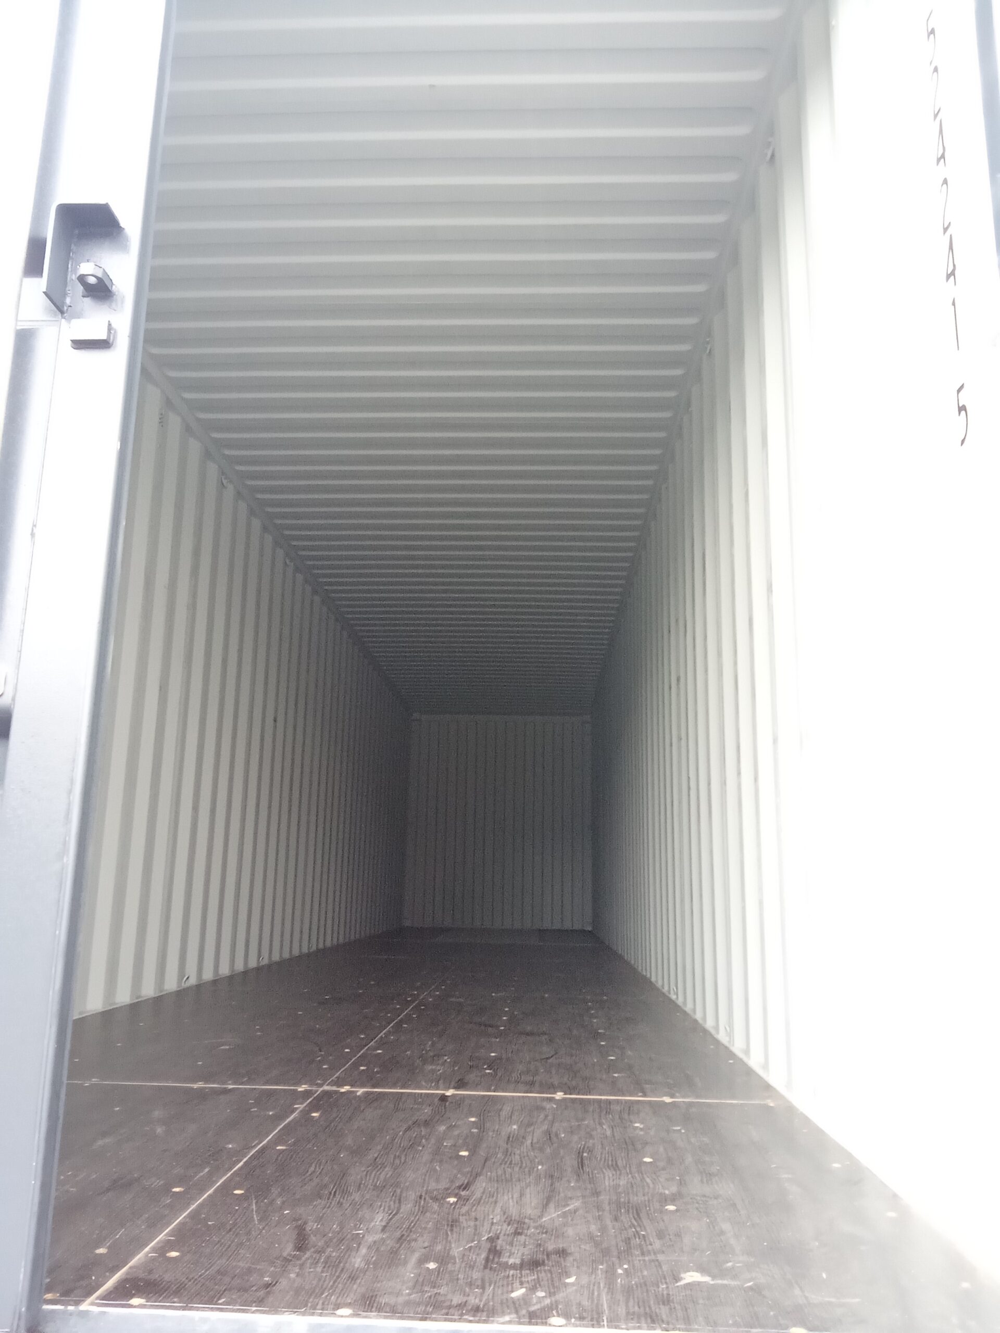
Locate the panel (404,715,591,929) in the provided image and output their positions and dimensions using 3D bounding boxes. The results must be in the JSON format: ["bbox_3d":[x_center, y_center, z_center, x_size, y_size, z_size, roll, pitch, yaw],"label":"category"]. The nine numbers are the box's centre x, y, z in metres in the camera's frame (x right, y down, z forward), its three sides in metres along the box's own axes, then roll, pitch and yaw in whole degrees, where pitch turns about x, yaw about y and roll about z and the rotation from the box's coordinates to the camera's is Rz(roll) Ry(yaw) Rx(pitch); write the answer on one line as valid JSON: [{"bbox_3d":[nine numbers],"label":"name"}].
[{"bbox_3d":[0.000,1.932,13.600,2.340,2.670,0.060,1,-12,2],"label":"panel"}]

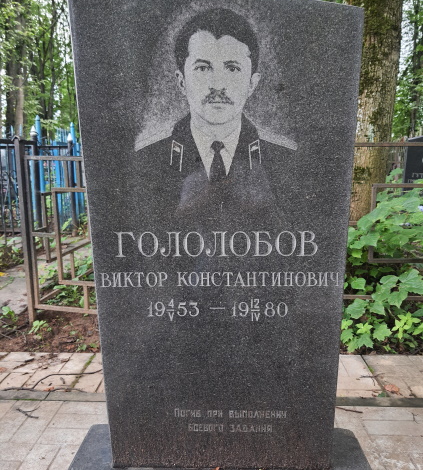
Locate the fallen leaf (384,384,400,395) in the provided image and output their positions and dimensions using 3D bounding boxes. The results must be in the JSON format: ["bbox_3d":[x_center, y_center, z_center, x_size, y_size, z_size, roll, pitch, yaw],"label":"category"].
[{"bbox_3d":[0.821,0.697,1.917,0.068,0.015,0.084,-5,11,-23],"label":"fallen leaf"}]

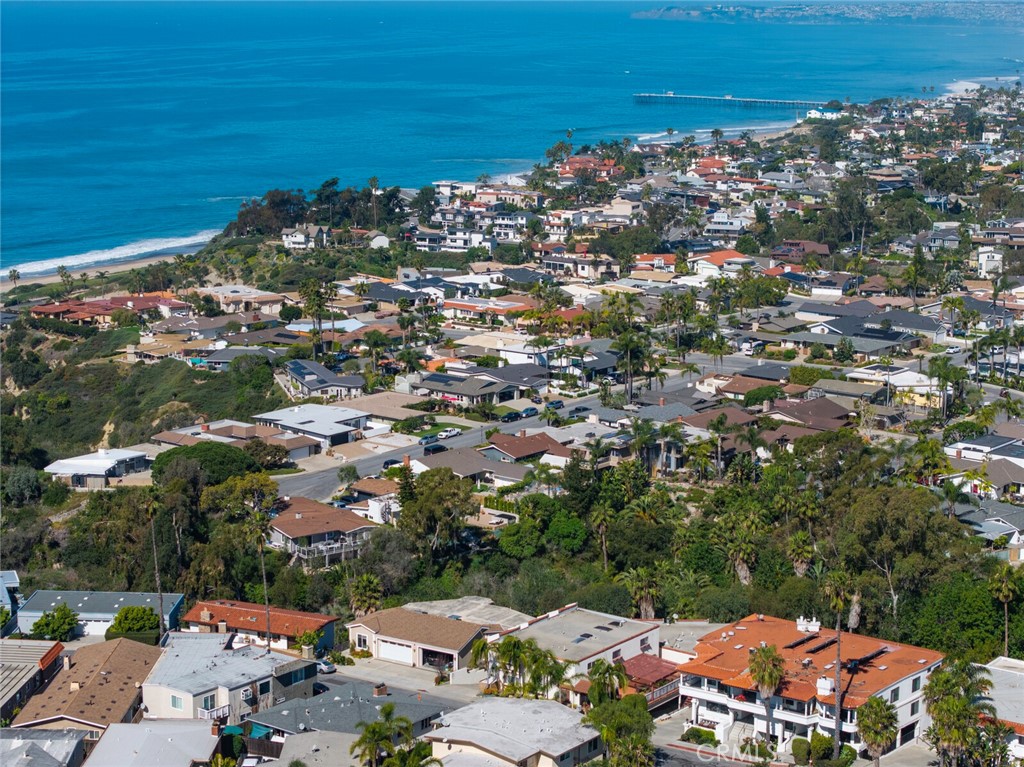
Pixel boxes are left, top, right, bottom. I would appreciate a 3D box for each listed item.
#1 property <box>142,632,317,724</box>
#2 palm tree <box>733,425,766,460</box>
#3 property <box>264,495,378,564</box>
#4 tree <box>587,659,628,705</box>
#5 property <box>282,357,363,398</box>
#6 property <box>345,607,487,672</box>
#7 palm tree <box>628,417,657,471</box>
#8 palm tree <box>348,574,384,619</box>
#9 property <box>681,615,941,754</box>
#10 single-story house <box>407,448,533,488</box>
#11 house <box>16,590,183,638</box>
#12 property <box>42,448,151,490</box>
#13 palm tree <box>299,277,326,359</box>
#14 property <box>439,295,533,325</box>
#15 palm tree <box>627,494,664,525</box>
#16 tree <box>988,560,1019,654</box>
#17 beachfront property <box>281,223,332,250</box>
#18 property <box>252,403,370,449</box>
[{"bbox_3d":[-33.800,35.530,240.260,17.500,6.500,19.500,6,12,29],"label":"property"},{"bbox_3d":[45.690,13.480,399.170,6.200,11.000,6.200,0,11,0],"label":"palm tree"},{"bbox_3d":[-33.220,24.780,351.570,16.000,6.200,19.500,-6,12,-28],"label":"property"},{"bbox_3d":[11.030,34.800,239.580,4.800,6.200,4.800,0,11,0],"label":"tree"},{"bbox_3d":[-44.800,-0.700,498.710,14.800,4.700,31.000,-4,11,-19],"label":"property"},{"bbox_3d":[-10.780,30.390,250.130,16.610,4.500,9.600,6,13,30],"label":"property"},{"bbox_3d":[25.150,12.250,403.030,5.600,11.500,5.600,0,11,0],"label":"palm tree"},{"bbox_3d":[-19.260,28.720,272.250,4.300,8.000,4.300,0,11,0],"label":"palm tree"},{"bbox_3d":[33.590,34.020,235.710,23.490,8.600,17.510,8,13,35],"label":"property"},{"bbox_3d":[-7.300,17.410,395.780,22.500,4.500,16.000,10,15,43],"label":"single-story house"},{"bbox_3d":[-56.900,32.040,288.050,21.000,3.800,10.400,1,11,3],"label":"house"},{"bbox_3d":[-80.300,16.350,400.410,12.900,3.800,18.600,3,11,15],"label":"property"},{"bbox_3d":[-50.830,-16.180,529.320,6.800,21.000,6.800,0,11,0],"label":"palm tree"},{"bbox_3d":[-7.340,-22.950,642.460,22.910,4.900,15.410,7,13,33],"label":"property"},{"bbox_3d":[23.860,23.060,370.520,6.600,6.200,6.600,0,11,0],"label":"palm tree"},{"bbox_3d":[63.300,29.290,267.200,4.000,12.800,4.000,0,11,0],"label":"tree"},{"bbox_3d":[-72.700,-52.550,731.470,17.500,8.300,13.000,3,11,14],"label":"beachfront property"},{"bbox_3d":[-40.200,9.160,432.120,25.000,4.000,20.200,10,14,41],"label":"property"}]

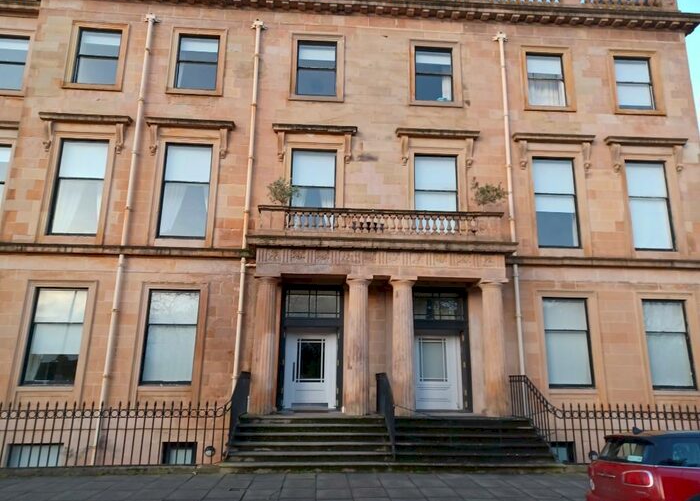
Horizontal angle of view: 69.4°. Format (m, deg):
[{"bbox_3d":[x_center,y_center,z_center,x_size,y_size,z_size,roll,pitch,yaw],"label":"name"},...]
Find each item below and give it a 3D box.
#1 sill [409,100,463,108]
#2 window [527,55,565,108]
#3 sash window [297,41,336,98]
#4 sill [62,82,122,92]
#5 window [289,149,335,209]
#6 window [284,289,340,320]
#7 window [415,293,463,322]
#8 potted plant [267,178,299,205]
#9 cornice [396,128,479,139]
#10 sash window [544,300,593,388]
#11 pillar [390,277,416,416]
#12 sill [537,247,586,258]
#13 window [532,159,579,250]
[{"bbox_3d":[2.722,-4.586,16.086,1.715,0.149,0.240,2,-14,-4],"label":"sill"},{"bbox_3d":[6.369,-5.512,16.308,1.218,1.918,0.200,1,-14,-4],"label":"window"},{"bbox_3d":[-1.056,-5.779,16.197,1.271,1.939,0.160,2,-14,-4],"label":"sash window"},{"bbox_3d":[-7.721,-4.900,15.174,1.743,0.181,0.216,2,-14,-3],"label":"sill"},{"bbox_3d":[-1.063,-1.651,14.922,1.304,2.866,0.138,2,-14,-3],"label":"window"},{"bbox_3d":[-1.072,1.565,14.717,1.636,0.894,0.099,2,-14,-3],"label":"window"},{"bbox_3d":[2.569,1.653,14.903,1.615,0.895,0.099,2,-14,-3],"label":"window"},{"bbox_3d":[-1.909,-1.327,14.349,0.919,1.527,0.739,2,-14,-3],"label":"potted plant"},{"bbox_3d":[2.703,-3.570,15.605,2.605,0.159,0.330,2,-14,-4],"label":"cornice"},{"bbox_3d":[6.222,2.632,14.369,1.314,2.514,0.157,2,-14,-3],"label":"sash window"},{"bbox_3d":[1.374,2.419,12.994,0.670,3.500,0.670,1,-14,-4],"label":"pillar"},{"bbox_3d":[6.330,0.123,15.267,1.437,0.277,0.240,2,-14,-4],"label":"sill"},{"bbox_3d":[6.282,-1.454,15.306,1.316,2.884,0.200,1,-14,-4],"label":"window"}]

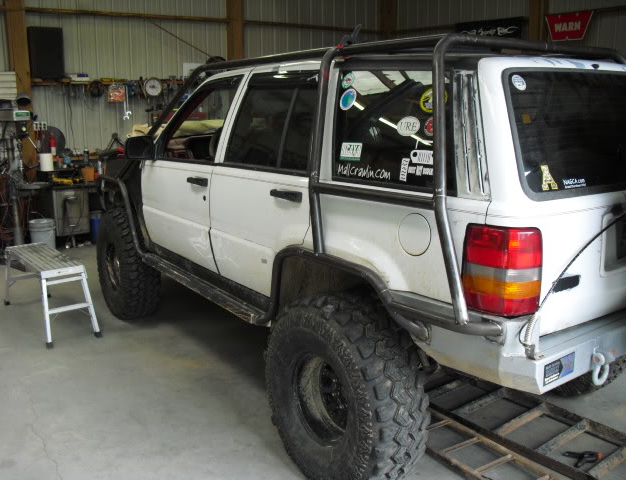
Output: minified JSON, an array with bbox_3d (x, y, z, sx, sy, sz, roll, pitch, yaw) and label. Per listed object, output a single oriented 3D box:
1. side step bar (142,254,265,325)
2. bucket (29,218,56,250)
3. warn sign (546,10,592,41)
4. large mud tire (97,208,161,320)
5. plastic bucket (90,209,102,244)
[{"bbox_3d":[-0.661,0.256,3.710,0.115,0.070,1.400,-9,16,-35],"label":"side step bar"},{"bbox_3d":[-2.963,-0.041,7.300,0.295,0.360,0.295,-5,14,-22],"label":"bucket"},{"bbox_3d":[3.400,-2.830,8.820,0.020,0.345,0.700,-10,16,-36],"label":"warn sign"},{"bbox_3d":[-1.419,0.175,5.102,0.310,0.870,0.870,-8,15,-31],"label":"large mud tire"},{"bbox_3d":[-2.415,-0.131,7.600,0.290,0.360,0.290,-4,14,-18],"label":"plastic bucket"}]

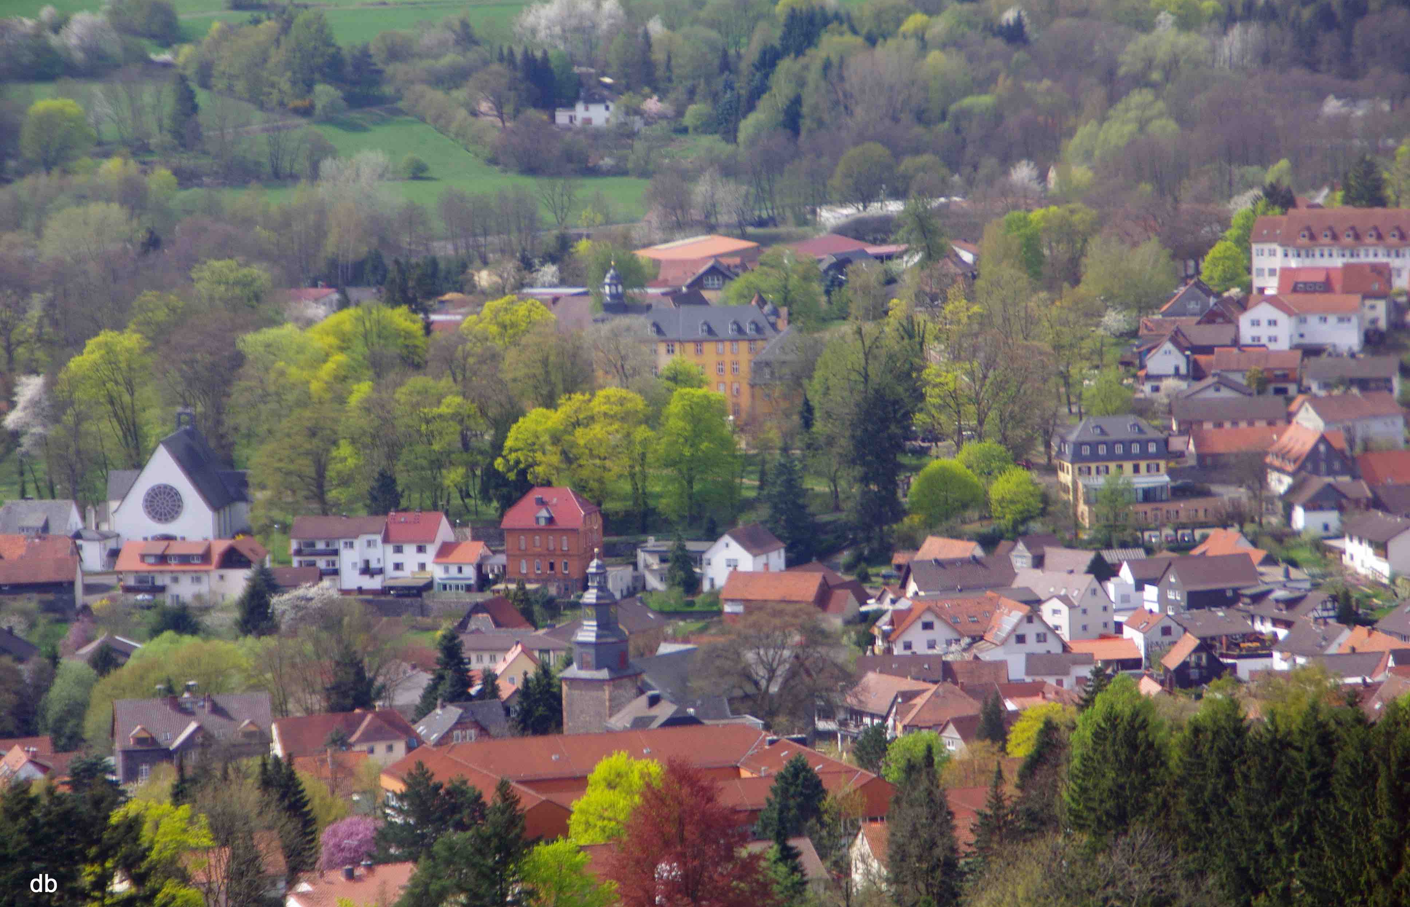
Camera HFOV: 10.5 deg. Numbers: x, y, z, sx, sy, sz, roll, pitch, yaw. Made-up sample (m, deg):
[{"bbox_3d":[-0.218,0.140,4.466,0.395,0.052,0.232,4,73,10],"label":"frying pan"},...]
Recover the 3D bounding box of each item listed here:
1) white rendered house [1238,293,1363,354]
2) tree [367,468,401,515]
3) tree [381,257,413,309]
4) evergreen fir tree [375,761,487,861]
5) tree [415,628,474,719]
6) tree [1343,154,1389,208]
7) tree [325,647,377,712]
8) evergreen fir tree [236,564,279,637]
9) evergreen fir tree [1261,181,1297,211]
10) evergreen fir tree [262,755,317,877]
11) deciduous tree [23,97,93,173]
[{"bbox_3d":[102.490,-21.970,1315.000,20.500,9.500,13.000,0,8,16],"label":"white rendered house"},{"bbox_3d":[-48.930,6.380,1165.000,5.040,8.230,4.880,-2,7,0],"label":"tree"},{"bbox_3d":[-62.820,-34.710,1560.000,6.740,11.080,6.740,-2,6,-2],"label":"tree"},{"bbox_3d":[-32.470,43.210,905.000,13.170,13.770,11.190,-2,6,-2],"label":"evergreen fir tree"},{"bbox_3d":[-35.435,30.404,1040.000,8.090,13.120,8.090,-1,5,0],"label":"tree"},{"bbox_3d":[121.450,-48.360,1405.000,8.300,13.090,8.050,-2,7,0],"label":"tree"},{"bbox_3d":[-47.860,30.930,1035.000,7.010,9.750,7.010,-2,6,-3],"label":"tree"},{"bbox_3d":[-63.540,21.020,1085.000,5.940,10.600,5.760,-2,7,0],"label":"evergreen fir tree"},{"bbox_3d":[105.190,-44.960,1400.000,6.660,9.460,6.460,-2,7,0],"label":"evergreen fir tree"},{"bbox_3d":[-47.969,41.853,882.000,6.350,14.030,6.350,-1,5,0],"label":"evergreen fir tree"},{"bbox_3d":[-150.917,-74.212,1780.000,16.930,17.100,16.930,-1,5,0],"label":"deciduous tree"}]

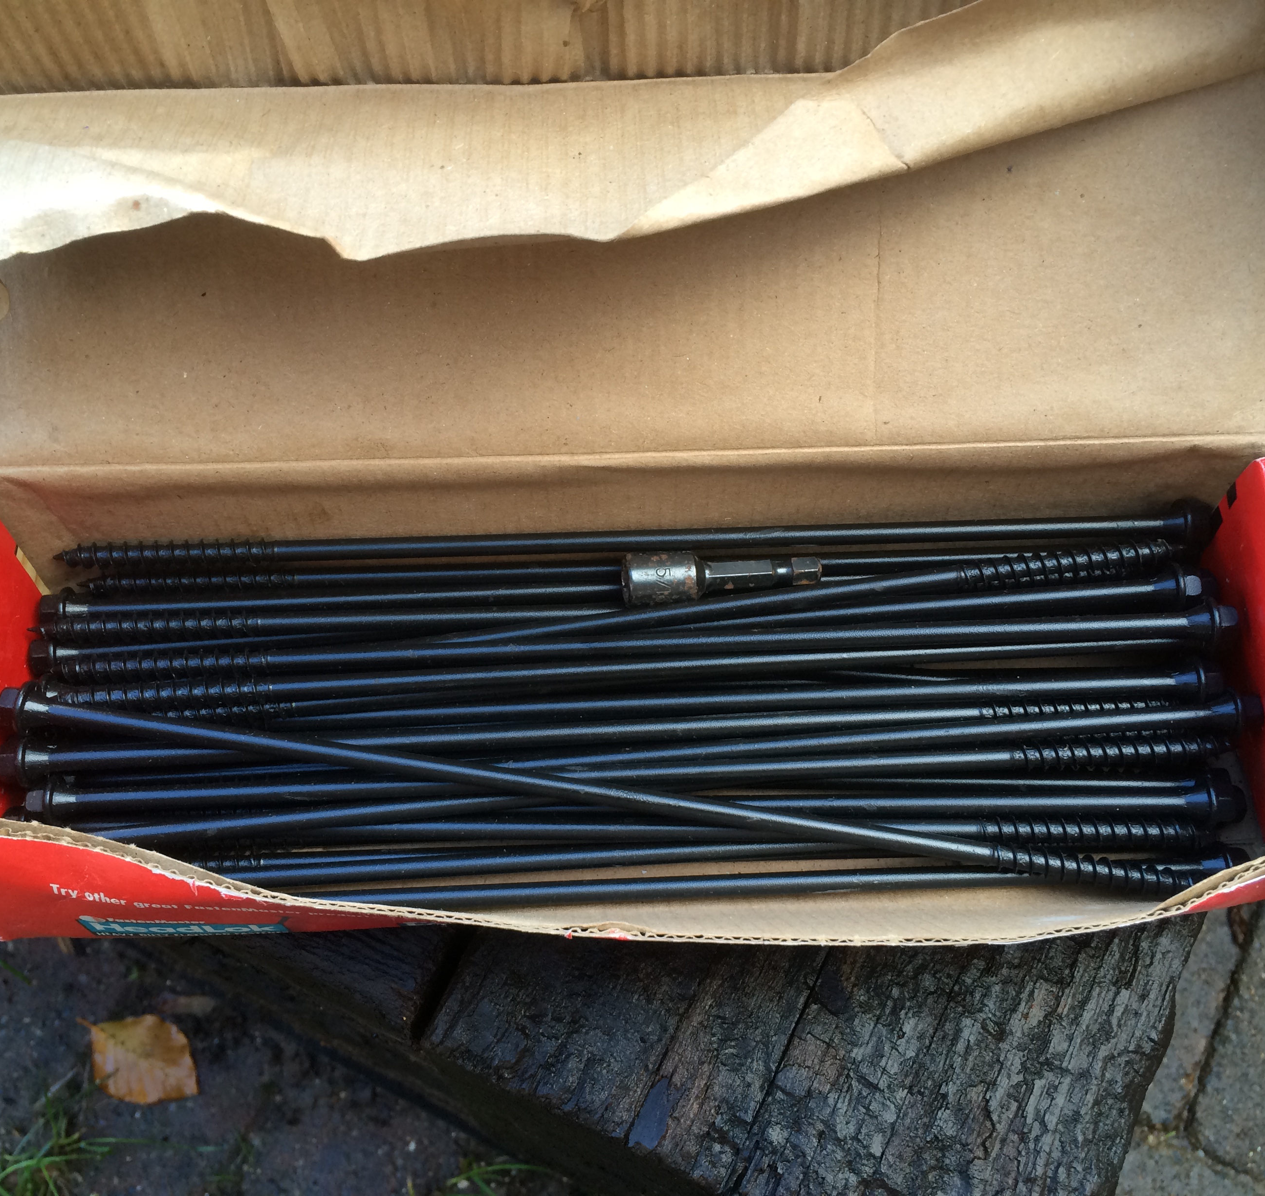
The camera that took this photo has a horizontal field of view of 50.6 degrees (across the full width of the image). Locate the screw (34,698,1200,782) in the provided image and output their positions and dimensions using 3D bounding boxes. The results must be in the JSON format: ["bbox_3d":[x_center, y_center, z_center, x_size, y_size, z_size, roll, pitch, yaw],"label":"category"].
[{"bbox_3d":[-0.007,0.029,0.287,0.260,0.011,0.011,-3,60,0],"label":"screw"}]

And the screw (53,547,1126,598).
[{"bbox_3d":[0.001,-0.007,0.308,0.260,0.011,0.011,-2,60,1],"label":"screw"}]

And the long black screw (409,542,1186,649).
[{"bbox_3d":[-0.006,0.006,0.297,0.260,0.011,0.011,-7,60,0],"label":"long black screw"}]

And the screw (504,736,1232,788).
[{"bbox_3d":[-0.001,0.039,0.288,0.260,0.011,0.011,-3,60,1],"label":"screw"}]

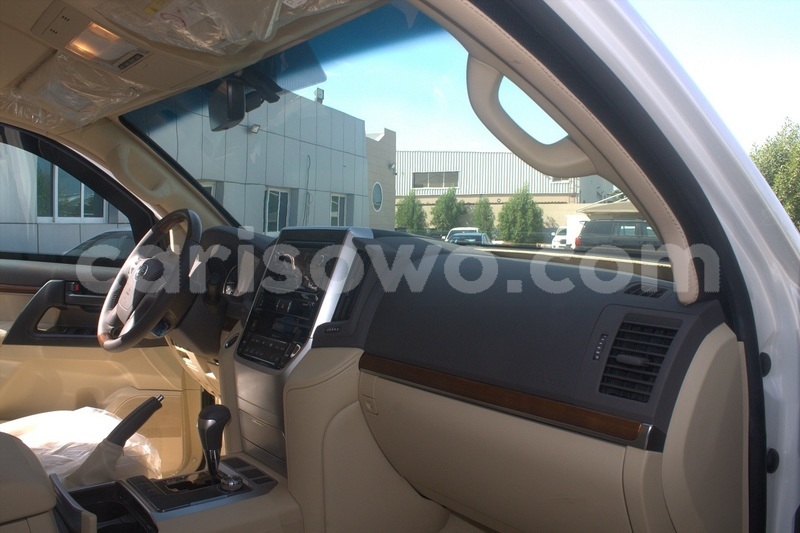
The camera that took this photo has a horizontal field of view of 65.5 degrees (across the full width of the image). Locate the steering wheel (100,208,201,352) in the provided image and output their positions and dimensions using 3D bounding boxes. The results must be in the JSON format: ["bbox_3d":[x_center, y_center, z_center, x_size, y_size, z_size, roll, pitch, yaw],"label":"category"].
[{"bbox_3d":[-0.597,0.035,1.512,0.385,0.385,0.110,4,-25,49],"label":"steering wheel"}]

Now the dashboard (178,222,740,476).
[{"bbox_3d":[-0.084,0.127,1.422,0.510,0.440,1.500,-3,5,-42],"label":"dashboard"}]

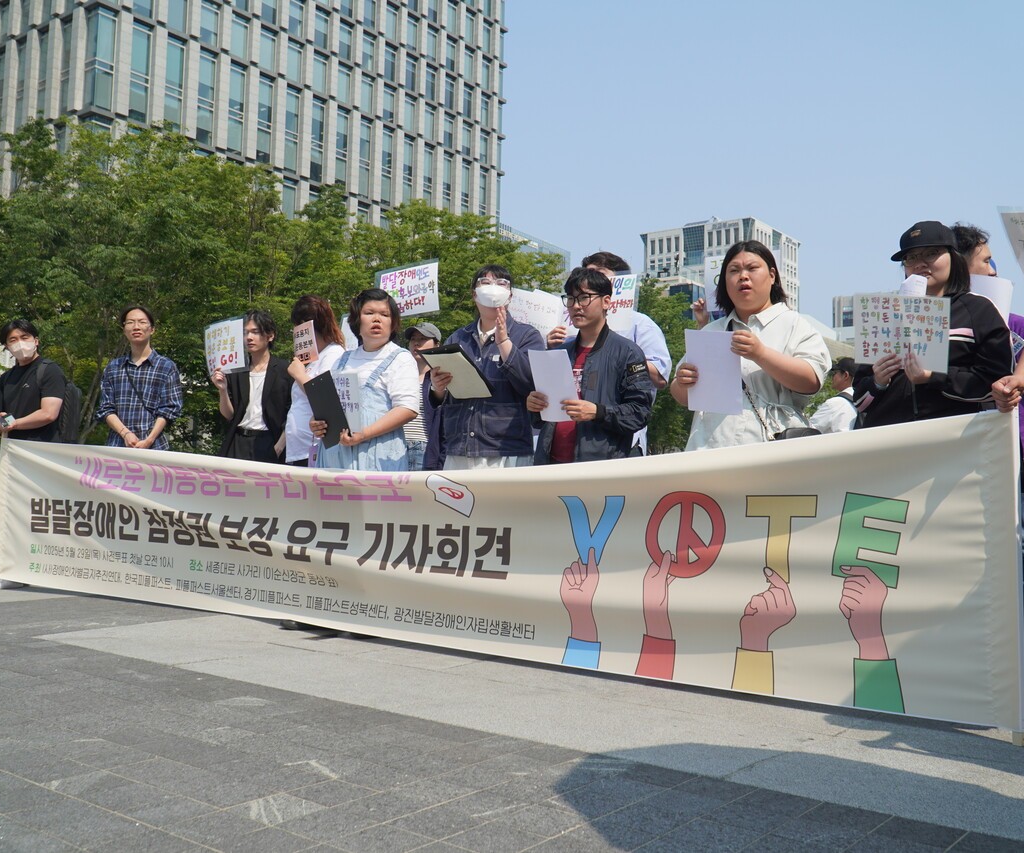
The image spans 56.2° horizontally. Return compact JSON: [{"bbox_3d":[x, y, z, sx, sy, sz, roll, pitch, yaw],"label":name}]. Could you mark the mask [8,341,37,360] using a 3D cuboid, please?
[{"bbox_3d":[-3.184,-0.495,6.250,0.150,0.130,0.100,1,-3,-6],"label":"mask"}]

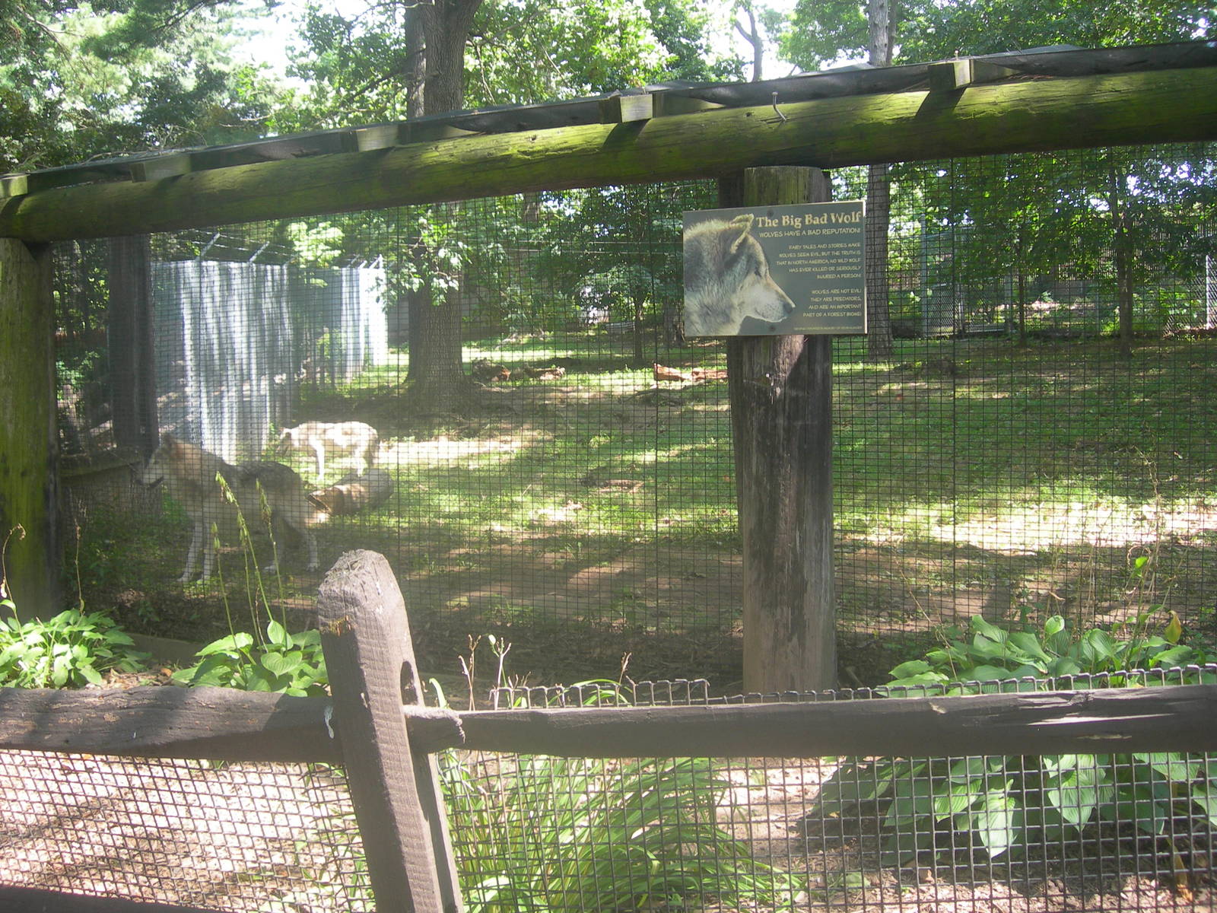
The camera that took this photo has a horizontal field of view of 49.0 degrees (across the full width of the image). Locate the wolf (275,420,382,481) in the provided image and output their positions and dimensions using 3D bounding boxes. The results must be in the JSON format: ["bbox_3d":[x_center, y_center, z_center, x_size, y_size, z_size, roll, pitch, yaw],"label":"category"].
[{"bbox_3d":[-3.494,-0.071,16.700,1.220,0.740,0.330,-1,2,-14],"label":"wolf"}]

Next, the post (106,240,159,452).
[{"bbox_3d":[-3.910,-0.920,11.000,0.420,2.700,0.420,1,3,25],"label":"post"}]

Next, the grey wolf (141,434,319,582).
[{"bbox_3d":[-2.320,0.318,8.200,1.120,0.890,0.330,-2,3,-34],"label":"grey wolf"}]

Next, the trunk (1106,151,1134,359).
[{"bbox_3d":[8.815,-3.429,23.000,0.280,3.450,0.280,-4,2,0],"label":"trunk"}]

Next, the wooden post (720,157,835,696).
[{"bbox_3d":[0.643,-0.068,4.900,0.350,2.000,0.350,1,3,25],"label":"wooden post"}]

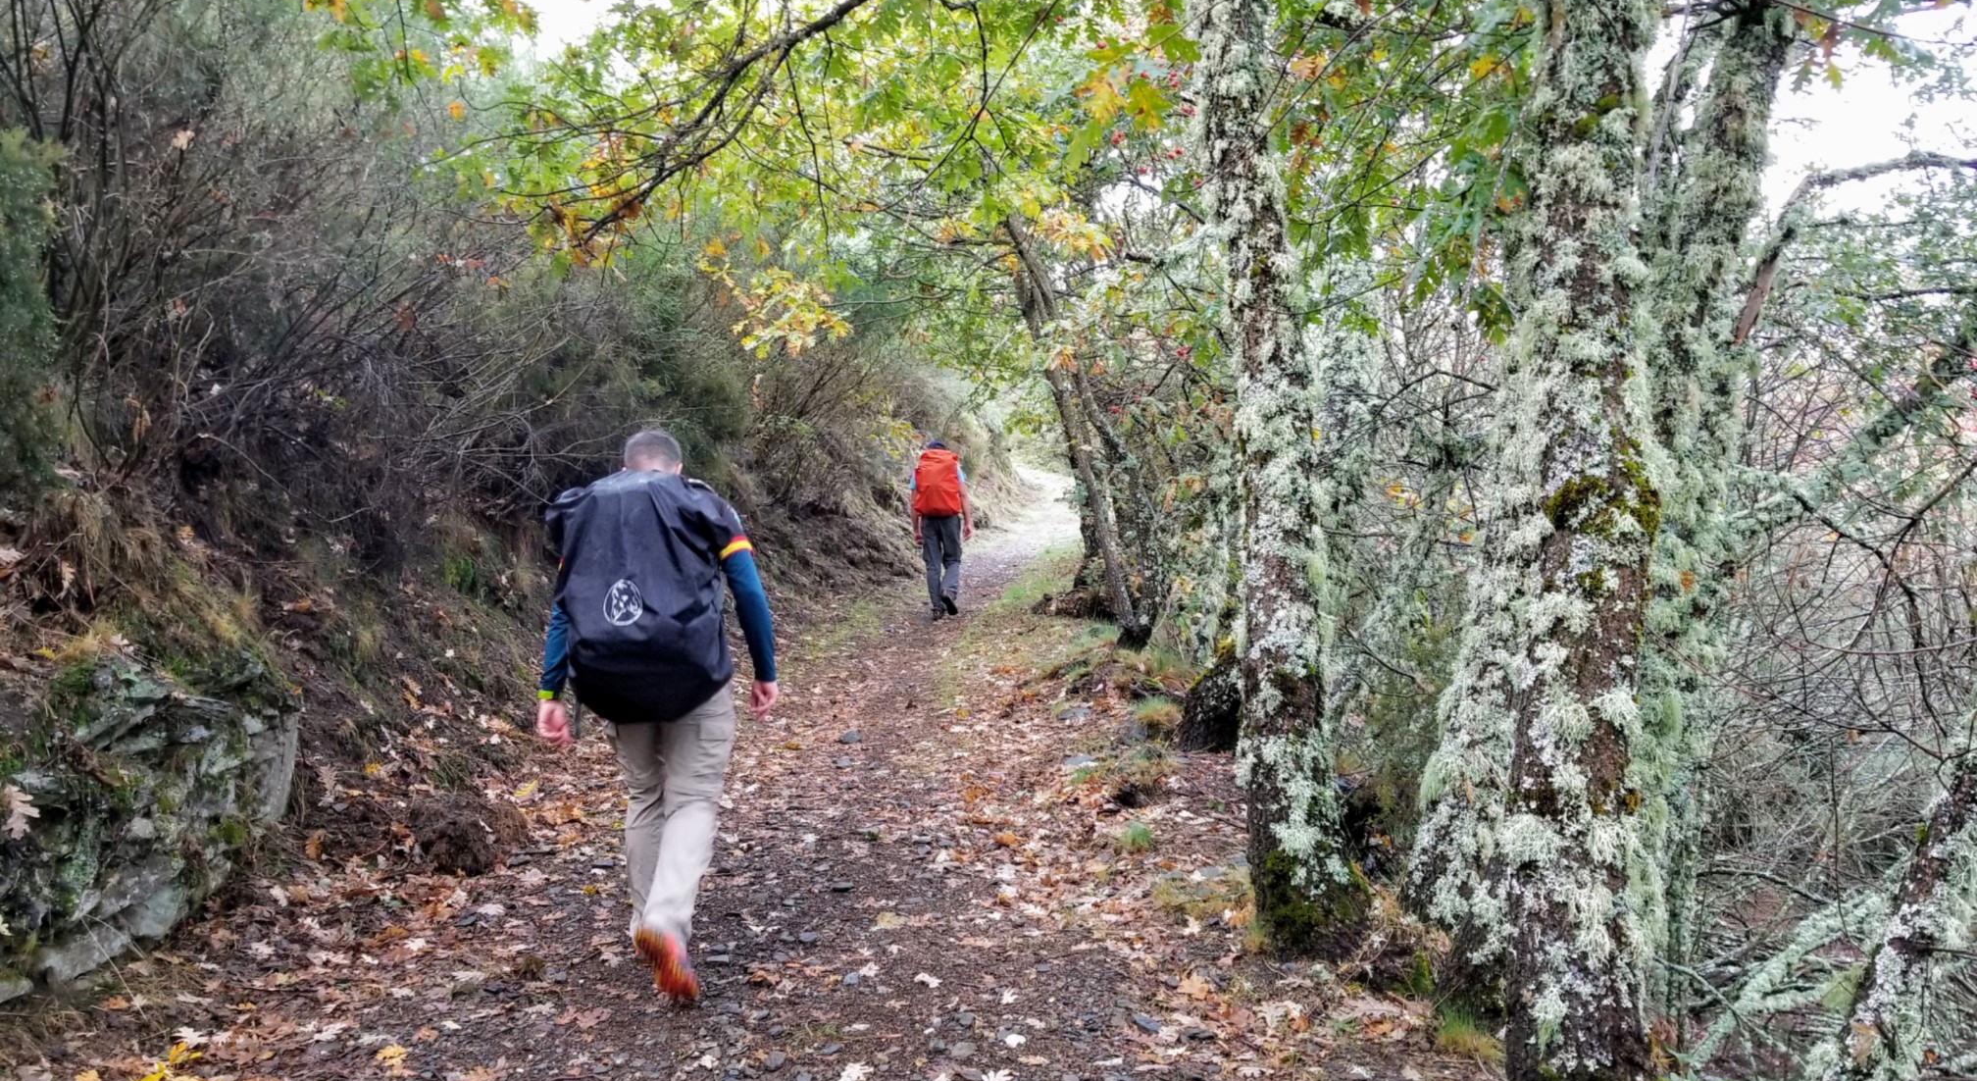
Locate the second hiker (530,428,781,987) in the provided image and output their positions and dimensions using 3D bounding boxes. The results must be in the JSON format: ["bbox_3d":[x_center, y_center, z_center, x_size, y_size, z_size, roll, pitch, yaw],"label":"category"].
[{"bbox_3d":[-0.999,0.498,4.500,0.730,1.680,0.720,0,3,3],"label":"second hiker"}]

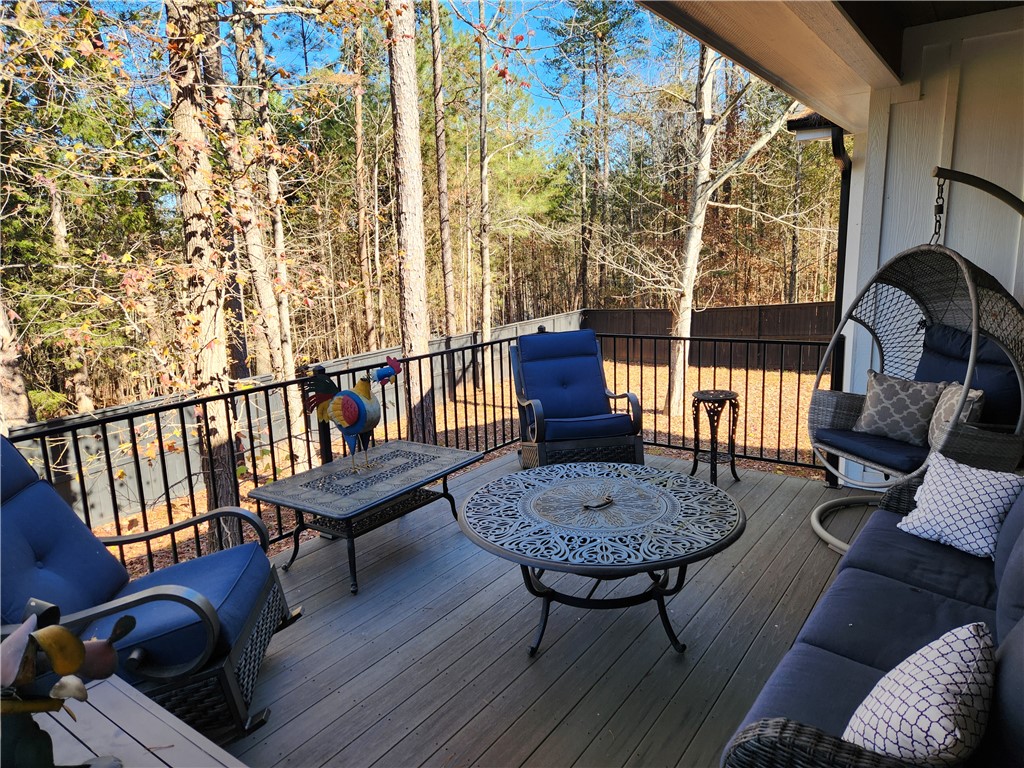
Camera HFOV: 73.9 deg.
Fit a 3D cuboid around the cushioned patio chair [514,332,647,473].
[{"bbox_3d":[0.481,0.129,5.081,0.760,0.970,0.800,-4,12,-12],"label":"cushioned patio chair"}]

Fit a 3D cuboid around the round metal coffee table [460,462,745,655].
[{"bbox_3d":[0.386,0.784,3.046,1.216,0.535,1.216,-2,11,0],"label":"round metal coffee table"}]

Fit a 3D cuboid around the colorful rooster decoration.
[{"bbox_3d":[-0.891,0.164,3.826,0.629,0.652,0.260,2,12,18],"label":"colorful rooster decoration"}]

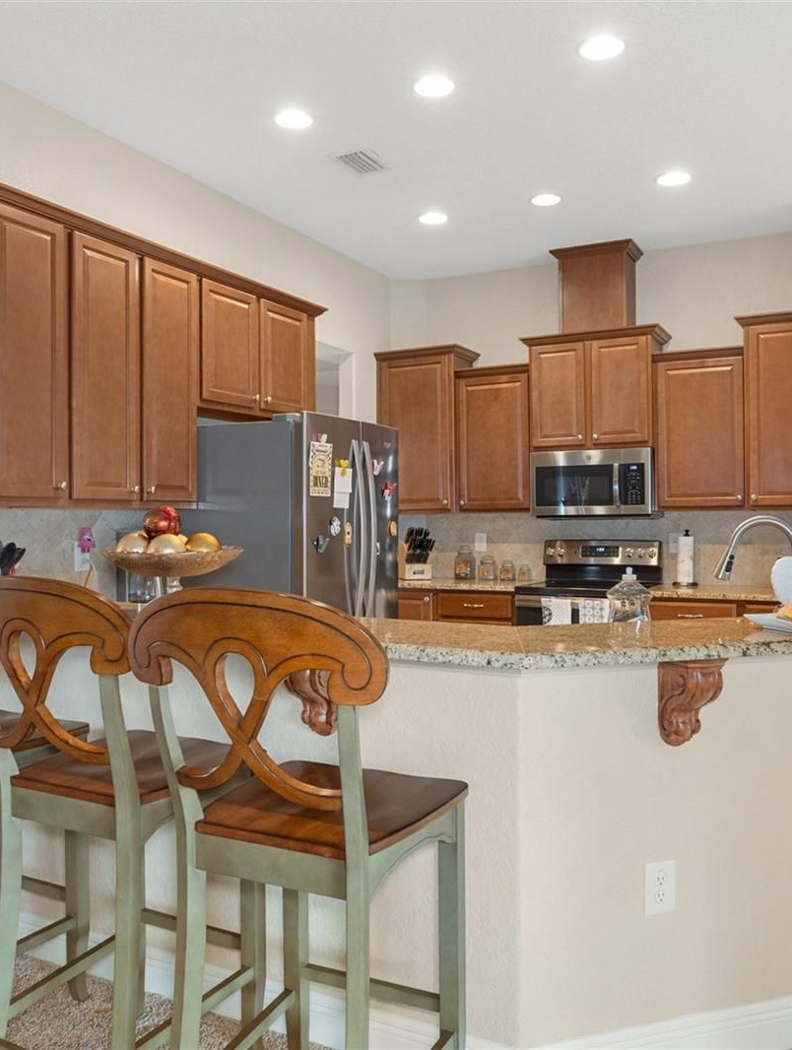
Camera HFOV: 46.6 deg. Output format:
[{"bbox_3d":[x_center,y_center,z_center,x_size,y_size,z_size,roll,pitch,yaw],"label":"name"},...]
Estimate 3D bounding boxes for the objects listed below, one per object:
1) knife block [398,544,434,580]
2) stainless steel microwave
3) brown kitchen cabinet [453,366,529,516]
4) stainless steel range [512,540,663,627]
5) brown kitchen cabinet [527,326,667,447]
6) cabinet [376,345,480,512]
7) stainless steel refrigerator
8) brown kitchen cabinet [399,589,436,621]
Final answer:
[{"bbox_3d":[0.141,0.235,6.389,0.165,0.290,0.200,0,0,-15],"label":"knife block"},{"bbox_3d":[1.255,-0.252,5.738,0.752,0.408,0.390,0,0,28],"label":"stainless steel microwave"},{"bbox_3d":[0.689,-0.546,6.062,0.510,0.929,0.340,0,0,28],"label":"brown kitchen cabinet"},{"bbox_3d":[1.220,0.699,5.771,0.765,1.187,0.680,0,0,27],"label":"stainless steel range"},{"bbox_3d":[1.251,-0.815,5.745,0.840,0.702,0.380,0,0,28],"label":"brown kitchen cabinet"},{"bbox_3d":[0.218,-0.642,6.475,0.630,1.125,0.375,0,0,27],"label":"cabinet"},{"bbox_3d":[-0.526,0.395,4.649,0.850,1.787,0.905,0,0,28],"label":"stainless steel refrigerator"},{"bbox_3d":[0.128,0.856,6.391,0.590,0.876,0.630,0,0,27],"label":"brown kitchen cabinet"}]

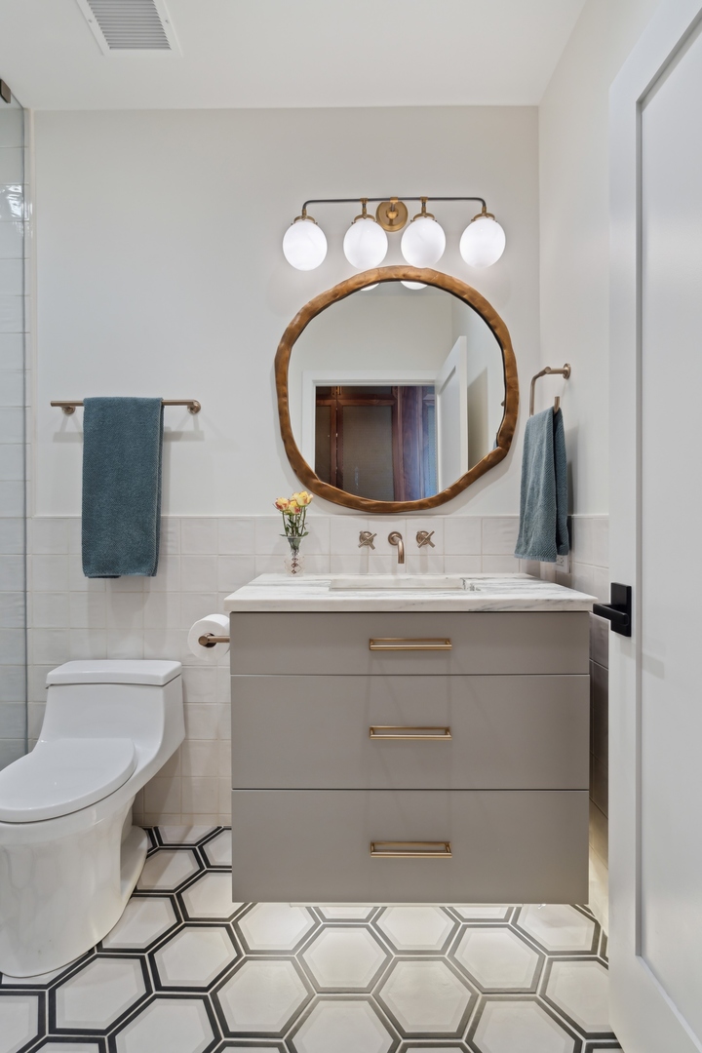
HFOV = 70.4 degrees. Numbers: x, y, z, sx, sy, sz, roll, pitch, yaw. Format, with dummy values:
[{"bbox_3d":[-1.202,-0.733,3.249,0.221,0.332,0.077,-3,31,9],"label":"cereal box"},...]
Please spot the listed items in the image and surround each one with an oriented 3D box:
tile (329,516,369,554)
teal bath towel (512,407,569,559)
[{"bbox_3d":[-0.005,0.033,1.695,0.126,0.125,0.010,0,1,1],"label":"tile"},{"bbox_3d":[0.580,-0.124,1.535,0.085,0.450,0.235,0,1,0],"label":"teal bath towel"}]

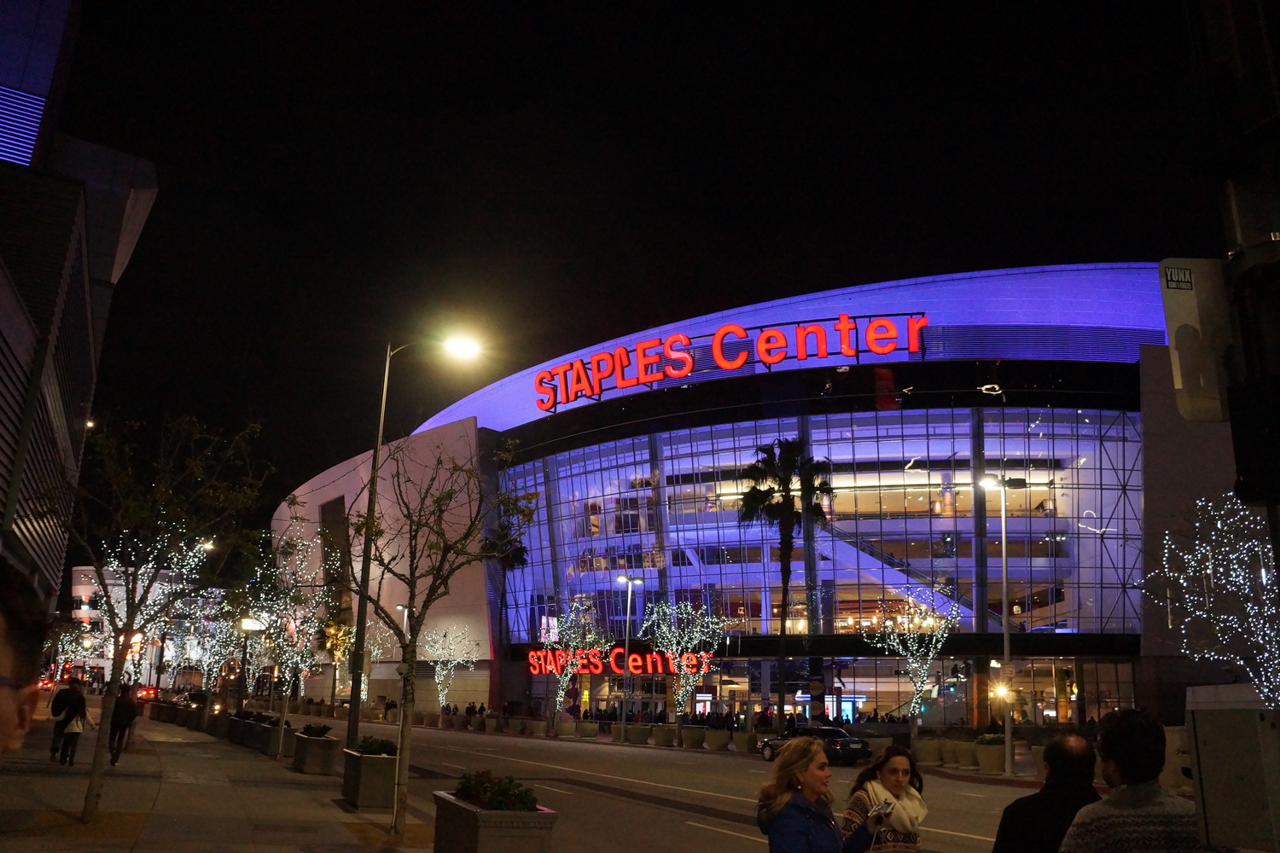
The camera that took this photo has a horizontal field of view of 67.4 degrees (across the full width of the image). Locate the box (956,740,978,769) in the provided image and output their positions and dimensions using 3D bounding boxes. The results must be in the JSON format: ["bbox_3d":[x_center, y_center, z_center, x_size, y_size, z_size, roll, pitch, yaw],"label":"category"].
[{"bbox_3d":[12.064,12.086,35.316,1.000,0.870,1.000,-3,-17,18],"label":"box"}]

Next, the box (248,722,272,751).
[{"bbox_3d":[-11.742,9.584,29.799,0.740,0.780,1.450,12,-19,-31],"label":"box"}]

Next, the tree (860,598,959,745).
[{"bbox_3d":[11.315,10.460,40.152,3.900,6.750,3.900,-2,-17,15],"label":"tree"}]

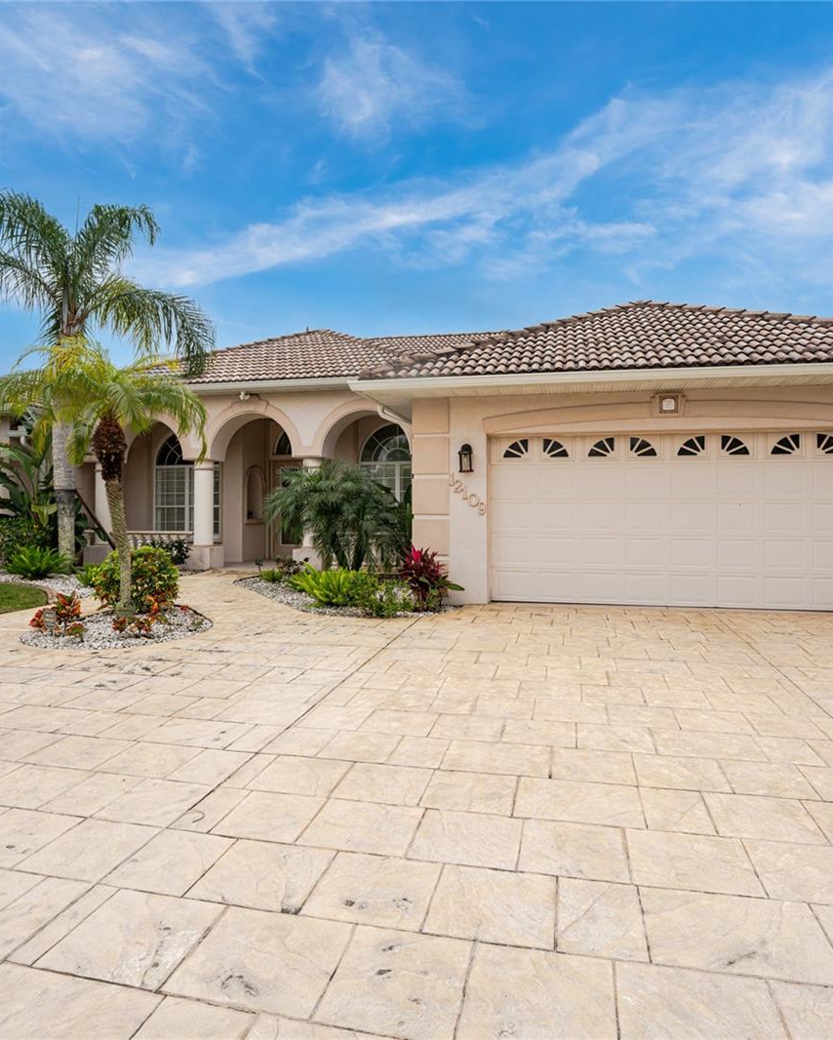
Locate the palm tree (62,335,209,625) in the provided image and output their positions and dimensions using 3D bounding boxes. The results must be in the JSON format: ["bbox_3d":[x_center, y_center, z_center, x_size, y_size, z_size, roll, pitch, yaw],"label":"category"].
[{"bbox_3d":[-3.850,-0.530,8.000,2.100,3.550,2.100,0,0,10],"label":"palm tree"}]

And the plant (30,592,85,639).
[{"bbox_3d":[-4.150,1.090,7.000,0.580,0.520,0.550,0,0,10],"label":"plant"}]

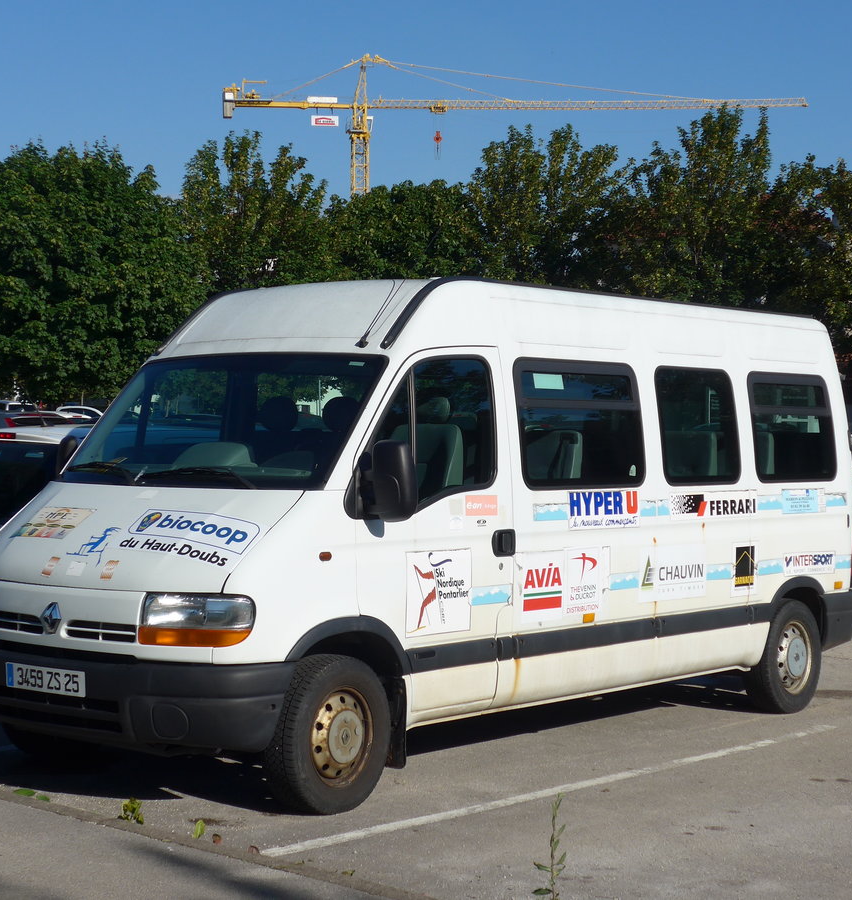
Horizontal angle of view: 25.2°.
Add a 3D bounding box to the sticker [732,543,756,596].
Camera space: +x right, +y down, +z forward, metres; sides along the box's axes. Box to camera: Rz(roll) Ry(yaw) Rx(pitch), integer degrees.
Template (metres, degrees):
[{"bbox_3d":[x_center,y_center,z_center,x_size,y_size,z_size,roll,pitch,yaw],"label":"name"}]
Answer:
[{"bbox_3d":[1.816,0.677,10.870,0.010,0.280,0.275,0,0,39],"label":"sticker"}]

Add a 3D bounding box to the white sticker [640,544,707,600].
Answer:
[{"bbox_3d":[1.336,0.657,10.259,0.010,0.282,0.663,0,0,40],"label":"white sticker"}]

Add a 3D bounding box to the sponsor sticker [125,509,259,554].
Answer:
[{"bbox_3d":[-1.009,0.345,8.280,0.770,0.020,0.200,6,41,41],"label":"sponsor sticker"}]

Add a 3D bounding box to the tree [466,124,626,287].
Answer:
[{"bbox_3d":[3.650,-4.600,58.000,5.400,10.400,5.400,1,1,0],"label":"tree"}]

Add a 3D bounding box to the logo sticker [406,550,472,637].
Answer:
[{"bbox_3d":[0.060,0.650,8.695,0.010,0.385,0.475,0,0,39],"label":"logo sticker"}]

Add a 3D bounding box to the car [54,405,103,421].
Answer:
[{"bbox_3d":[-11.100,-0.680,61.000,1.750,1.450,4.300,1,1,39],"label":"car"}]

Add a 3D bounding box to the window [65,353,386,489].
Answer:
[{"bbox_3d":[-1.006,-0.121,8.970,1.720,0.810,0.150,1,-39,40],"label":"window"}]

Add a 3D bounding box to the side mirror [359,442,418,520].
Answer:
[{"bbox_3d":[-0.161,0.131,8.341,0.230,0.355,0.150,1,1,40],"label":"side mirror"}]

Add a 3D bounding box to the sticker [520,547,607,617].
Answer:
[{"bbox_3d":[0.684,0.665,9.469,0.010,0.335,0.735,0,0,40],"label":"sticker"}]

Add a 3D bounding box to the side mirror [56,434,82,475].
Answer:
[{"bbox_3d":[-1.769,0.104,9.707,0.230,0.355,0.150,1,1,40],"label":"side mirror"}]

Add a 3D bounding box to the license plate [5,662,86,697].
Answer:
[{"bbox_3d":[-1.629,0.984,8.165,0.520,0.110,0.012,0,0,39],"label":"license plate"}]

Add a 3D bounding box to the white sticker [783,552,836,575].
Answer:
[{"bbox_3d":[2.316,0.688,11.488,0.010,0.138,0.655,0,0,39],"label":"white sticker"}]

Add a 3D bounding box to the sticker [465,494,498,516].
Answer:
[{"bbox_3d":[0.261,0.264,8.981,0.010,0.097,0.249,-4,-3,39],"label":"sticker"}]

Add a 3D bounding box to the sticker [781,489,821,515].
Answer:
[{"bbox_3d":[2.236,0.310,11.367,0.010,0.148,0.462,-4,-3,39],"label":"sticker"}]

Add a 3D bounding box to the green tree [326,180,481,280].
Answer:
[{"bbox_3d":[-0.567,-2.920,48.000,4.500,7.730,4.500,0,0,0],"label":"green tree"}]

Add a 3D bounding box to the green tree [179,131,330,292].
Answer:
[{"bbox_3d":[-4.408,-3.624,49.000,4.500,9.170,4.500,0,0,0],"label":"green tree"}]

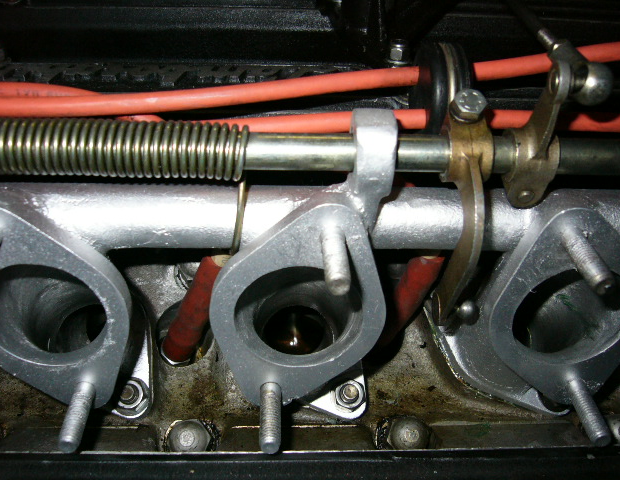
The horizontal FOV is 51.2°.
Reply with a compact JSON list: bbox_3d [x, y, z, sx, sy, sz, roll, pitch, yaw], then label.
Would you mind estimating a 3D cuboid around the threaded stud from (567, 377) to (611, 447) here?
[{"bbox_3d":[0.105,0.064,0.243,0.008,0.008,0.027,0,32,-2],"label":"threaded stud"}]

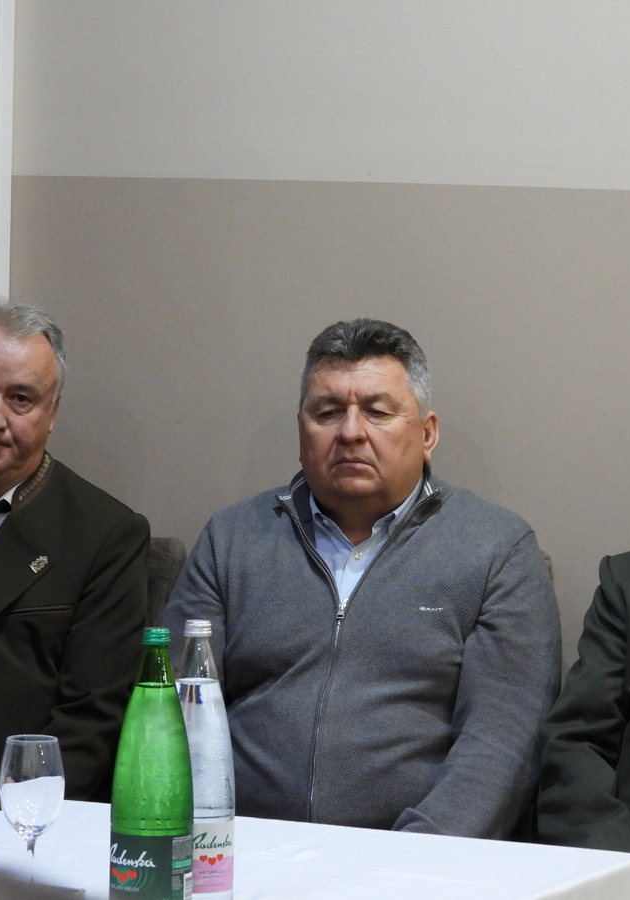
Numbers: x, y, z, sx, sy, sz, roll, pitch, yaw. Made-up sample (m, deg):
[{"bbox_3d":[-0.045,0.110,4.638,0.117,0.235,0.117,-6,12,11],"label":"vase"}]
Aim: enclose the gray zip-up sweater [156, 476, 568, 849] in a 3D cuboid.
[{"bbox_3d":[0.056,0.327,5.100,0.530,0.620,0.380,3,4,23],"label":"gray zip-up sweater"}]

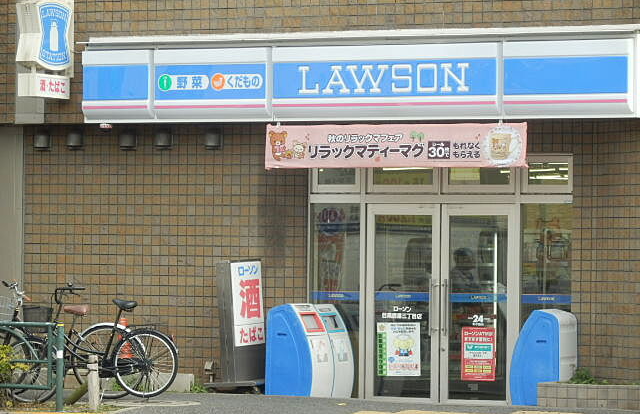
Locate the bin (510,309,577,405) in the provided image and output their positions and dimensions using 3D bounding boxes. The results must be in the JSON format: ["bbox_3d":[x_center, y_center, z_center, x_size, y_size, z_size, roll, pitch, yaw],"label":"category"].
[{"bbox_3d":[2.104,1.418,34.375,0.516,0.895,0.369,0,-1,30],"label":"bin"}]

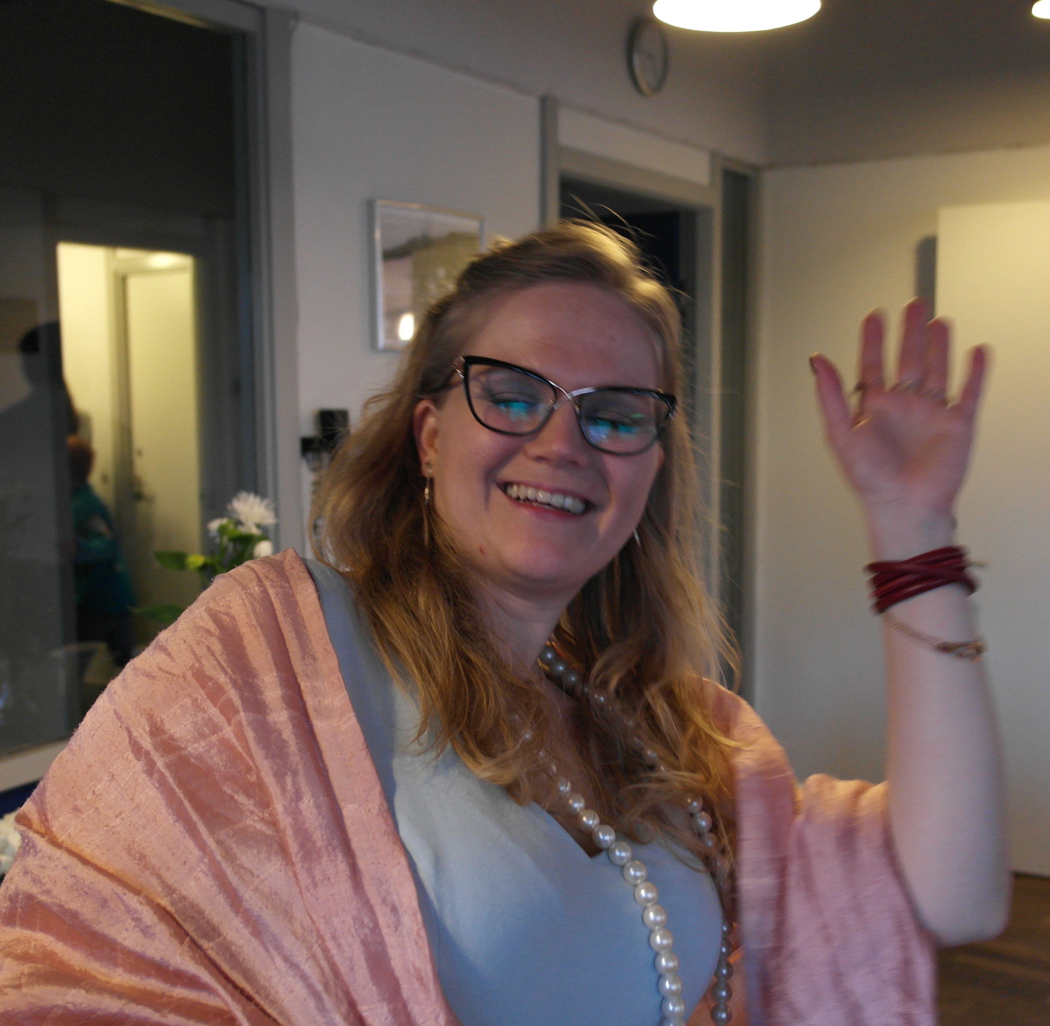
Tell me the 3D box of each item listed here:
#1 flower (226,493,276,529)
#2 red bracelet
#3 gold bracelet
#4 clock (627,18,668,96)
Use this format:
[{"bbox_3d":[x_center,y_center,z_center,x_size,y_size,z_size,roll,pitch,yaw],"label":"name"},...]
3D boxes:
[{"bbox_3d":[-0.427,-0.003,2.000,0.078,0.058,0.076,-1,7,-12],"label":"flower"},{"bbox_3d":[0.259,0.043,0.835,0.068,0.037,0.056,-7,8,6],"label":"red bracelet"},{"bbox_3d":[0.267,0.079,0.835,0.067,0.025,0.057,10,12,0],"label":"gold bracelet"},{"bbox_3d":[0.349,-1.299,3.649,0.037,0.217,0.217,4,8,33],"label":"clock"}]

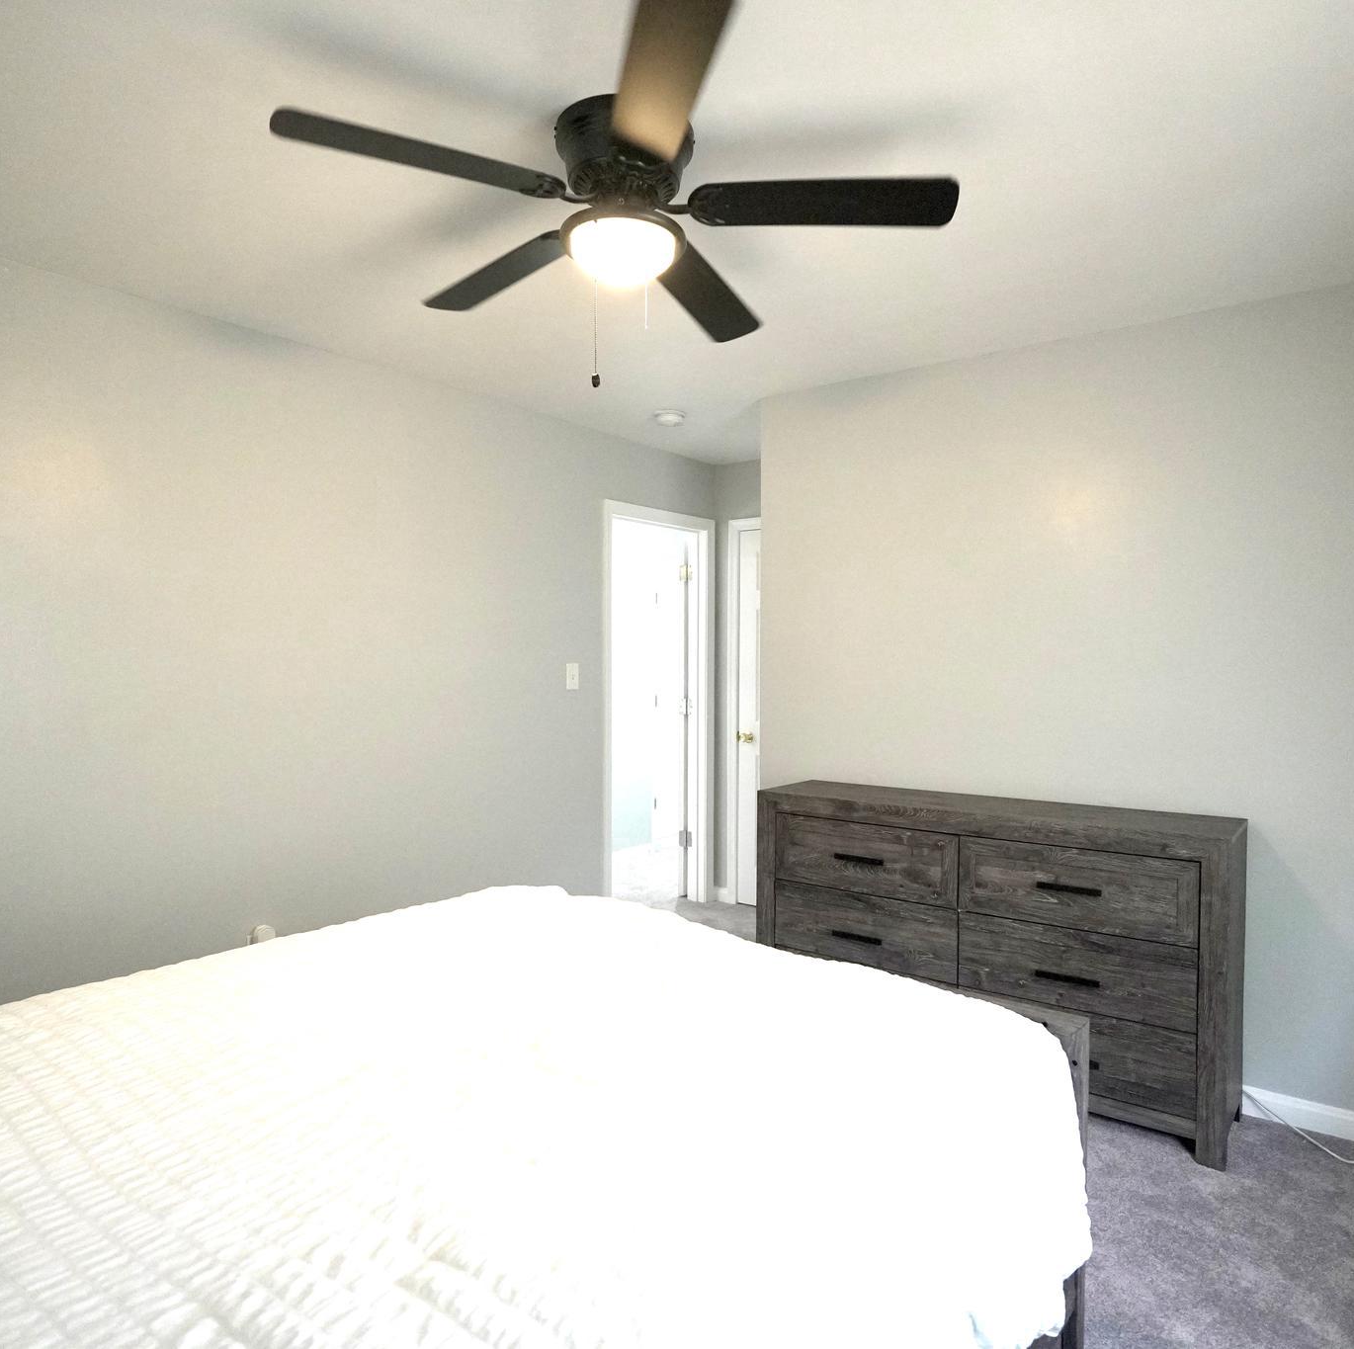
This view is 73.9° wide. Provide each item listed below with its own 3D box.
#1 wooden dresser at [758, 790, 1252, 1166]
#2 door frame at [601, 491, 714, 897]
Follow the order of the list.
[{"bbox_3d":[1.007,0.873,3.005,1.478,0.875,0.413,1,1,38],"label":"wooden dresser"},{"bbox_3d":[-0.107,0.226,4.633,0.130,2.107,0.902,1,1,38],"label":"door frame"}]

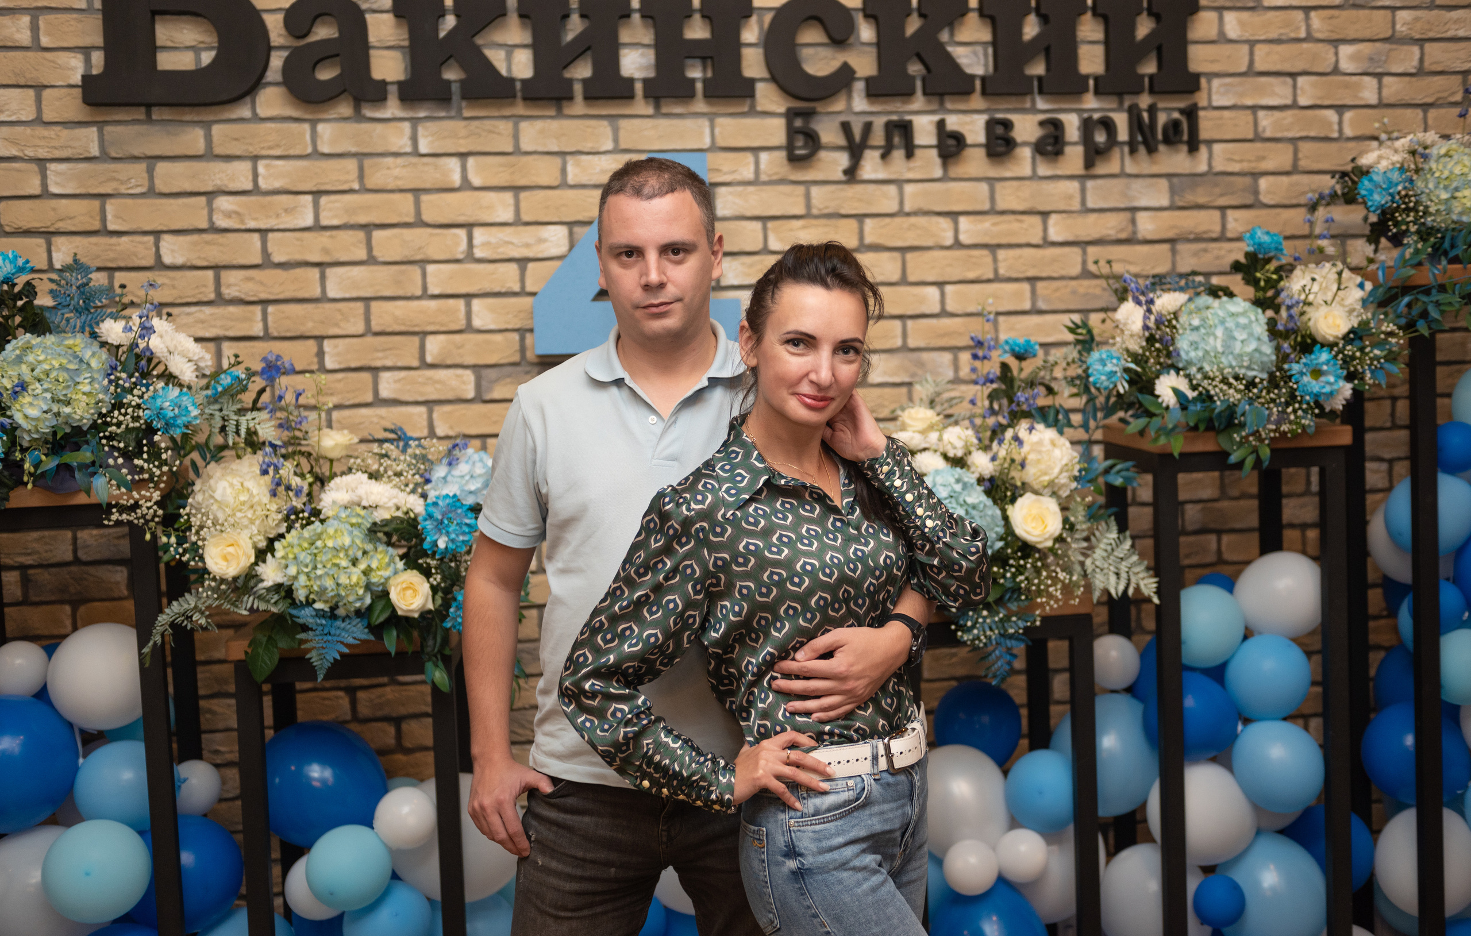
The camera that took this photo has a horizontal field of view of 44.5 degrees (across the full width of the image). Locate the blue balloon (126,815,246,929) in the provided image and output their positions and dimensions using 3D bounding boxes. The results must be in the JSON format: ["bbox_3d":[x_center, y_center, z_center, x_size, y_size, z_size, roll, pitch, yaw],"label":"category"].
[{"bbox_3d":[-1.000,0.737,3.277,0.211,0.216,0.214,-3,4,-10],"label":"blue balloon"}]

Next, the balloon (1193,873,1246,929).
[{"bbox_3d":[1.002,0.895,3.720,0.107,0.114,0.111,-1,3,15],"label":"balloon"}]

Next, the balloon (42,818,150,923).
[{"bbox_3d":[-0.987,0.622,2.778,0.172,0.162,0.169,-4,4,-20],"label":"balloon"}]

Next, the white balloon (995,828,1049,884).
[{"bbox_3d":[0.586,0.794,3.676,0.109,0.114,0.112,-2,4,9],"label":"white balloon"}]

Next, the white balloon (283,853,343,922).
[{"bbox_3d":[-0.679,0.681,2.921,0.108,0.112,0.108,-3,4,-14],"label":"white balloon"}]

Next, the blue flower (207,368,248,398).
[{"bbox_3d":[-0.900,-0.149,3.190,0.076,0.048,0.074,-26,6,-5],"label":"blue flower"}]

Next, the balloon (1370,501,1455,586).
[{"bbox_3d":[1.517,0.166,4.020,0.196,0.193,0.200,-1,4,21],"label":"balloon"}]

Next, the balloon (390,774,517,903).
[{"bbox_3d":[-0.532,0.699,3.393,0.243,0.243,0.243,-3,4,-10],"label":"balloon"}]

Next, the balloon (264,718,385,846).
[{"bbox_3d":[-0.790,0.601,3.421,0.256,0.243,0.249,-3,4,-14],"label":"balloon"}]

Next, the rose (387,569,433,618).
[{"bbox_3d":[-0.581,0.225,3.208,0.082,0.085,0.066,-3,4,-10],"label":"rose"}]

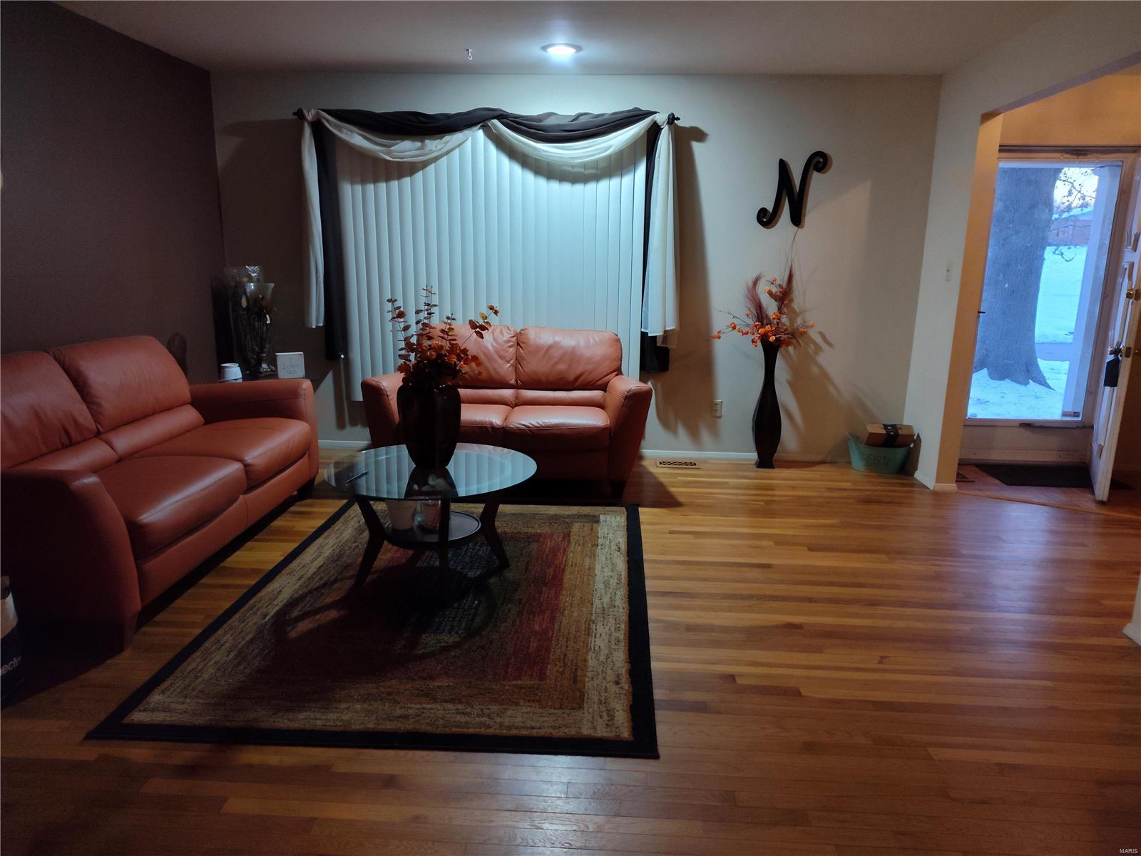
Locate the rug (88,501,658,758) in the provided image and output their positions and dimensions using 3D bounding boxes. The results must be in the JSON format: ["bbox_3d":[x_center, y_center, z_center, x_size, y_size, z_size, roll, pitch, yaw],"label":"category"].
[{"bbox_3d":[-0.493,0.659,3.150,1.600,0.012,2.160,2,13,3],"label":"rug"}]

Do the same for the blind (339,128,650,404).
[{"bbox_3d":[-0.528,-1.038,5.021,2.030,1.800,0.090,2,13,3],"label":"blind"}]

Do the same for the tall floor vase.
[{"bbox_3d":[1.318,-0.159,5.042,0.190,0.840,0.190,2,13,3],"label":"tall floor vase"}]

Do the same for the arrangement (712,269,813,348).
[{"bbox_3d":[1.239,-0.761,4.840,0.620,0.500,0.400,2,13,3],"label":"arrangement"}]

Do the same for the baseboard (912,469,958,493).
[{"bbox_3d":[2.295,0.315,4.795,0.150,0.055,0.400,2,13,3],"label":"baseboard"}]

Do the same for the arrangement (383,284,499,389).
[{"bbox_3d":[-0.534,-0.374,3.148,0.460,0.430,0.420,2,13,3],"label":"arrangement"}]

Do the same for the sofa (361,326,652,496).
[{"bbox_3d":[-0.350,-0.147,4.737,1.640,0.900,0.870,2,13,3],"label":"sofa"}]

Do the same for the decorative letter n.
[{"bbox_3d":[1.423,-1.524,4.850,0.440,0.470,0.030,2,13,3],"label":"decorative letter n"}]

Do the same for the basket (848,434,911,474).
[{"bbox_3d":[2.021,0.162,5.012,0.400,0.245,0.250,2,13,3],"label":"basket"}]

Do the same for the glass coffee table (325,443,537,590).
[{"bbox_3d":[-0.588,0.397,3.271,0.890,0.470,0.890,2,13,3],"label":"glass coffee table"}]

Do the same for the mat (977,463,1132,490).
[{"bbox_3d":[3.134,0.313,4.953,0.760,0.012,0.470,2,13,3],"label":"mat"}]

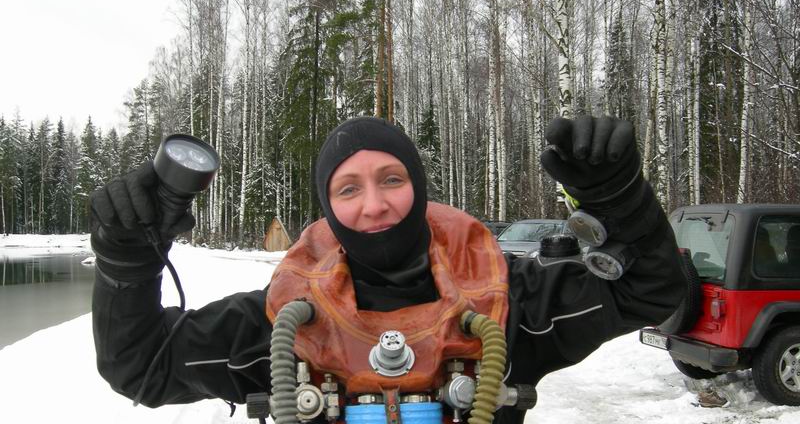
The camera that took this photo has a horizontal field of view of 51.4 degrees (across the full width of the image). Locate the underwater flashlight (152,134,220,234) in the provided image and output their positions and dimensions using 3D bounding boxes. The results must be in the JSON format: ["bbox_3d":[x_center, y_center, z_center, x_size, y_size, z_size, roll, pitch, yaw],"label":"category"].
[{"bbox_3d":[-0.306,-0.025,1.130,0.081,0.145,0.081,1,37,-44],"label":"underwater flashlight"}]

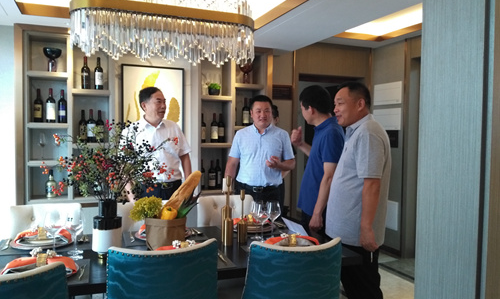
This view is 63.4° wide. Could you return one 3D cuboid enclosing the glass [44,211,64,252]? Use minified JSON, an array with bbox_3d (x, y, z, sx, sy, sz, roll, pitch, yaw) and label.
[{"bbox_3d":[-0.955,0.410,1.977,0.090,0.220,0.090,-1,3,-23],"label":"glass"}]

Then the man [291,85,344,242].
[{"bbox_3d":[0.486,0.413,2.843,0.400,1.716,0.460,3,3,35],"label":"man"}]

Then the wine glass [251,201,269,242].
[{"bbox_3d":[0.070,0.405,2.267,0.087,0.223,0.087,-1,3,-23],"label":"wine glass"}]

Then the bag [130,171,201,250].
[{"bbox_3d":[-0.443,0.317,2.147,0.350,0.401,0.240,0,3,-11],"label":"bag"}]

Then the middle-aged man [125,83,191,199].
[{"bbox_3d":[-0.673,0.386,3.007,0.530,1.692,0.320,-1,3,-27],"label":"middle-aged man"}]

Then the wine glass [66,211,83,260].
[{"bbox_3d":[-0.834,0.408,1.942,0.087,0.228,0.087,-1,3,-23],"label":"wine glass"}]

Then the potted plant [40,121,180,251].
[{"bbox_3d":[-0.696,0.199,2.073,0.640,0.690,0.550,0,3,-22],"label":"potted plant"}]

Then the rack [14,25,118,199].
[{"bbox_3d":[-1.706,-0.311,3.807,0.808,1.563,0.300,0,3,-22],"label":"rack"}]

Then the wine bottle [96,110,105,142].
[{"bbox_3d":[-1.454,-0.224,3.926,0.075,0.305,0.075,0,3,-22],"label":"wine bottle"}]

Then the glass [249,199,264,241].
[{"bbox_3d":[0.042,0.425,2.440,0.085,0.222,0.085,1,3,0],"label":"glass"}]

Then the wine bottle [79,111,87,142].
[{"bbox_3d":[-1.570,-0.216,3.793,0.076,0.300,0.076,-1,3,-23],"label":"wine bottle"}]

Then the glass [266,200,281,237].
[{"bbox_3d":[0.139,0.409,2.356,0.083,0.209,0.083,1,3,0],"label":"glass"}]

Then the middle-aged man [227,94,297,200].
[{"bbox_3d":[0.067,0.418,3.147,0.530,1.668,0.360,1,3,6],"label":"middle-aged man"}]

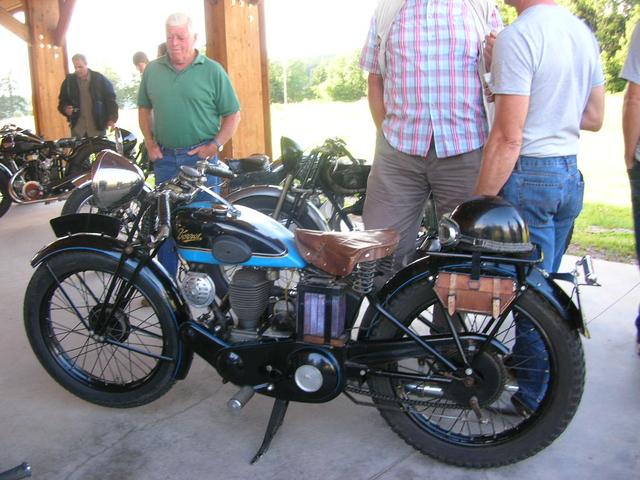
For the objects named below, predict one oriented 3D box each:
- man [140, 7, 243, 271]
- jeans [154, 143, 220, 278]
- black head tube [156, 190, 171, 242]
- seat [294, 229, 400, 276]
[{"bbox_3d":[-0.742,-0.425,3.739,0.580,1.690,0.360,0,11,4],"label":"man"},{"bbox_3d":[-0.767,-0.086,3.803,0.410,0.980,0.310,0,11,4],"label":"jeans"},{"bbox_3d":[-0.553,-0.083,2.285,0.050,0.180,0.050,3,12,-1],"label":"black head tube"},{"bbox_3d":[0.075,0.033,2.077,0.320,0.145,0.280,3,13,20],"label":"seat"}]

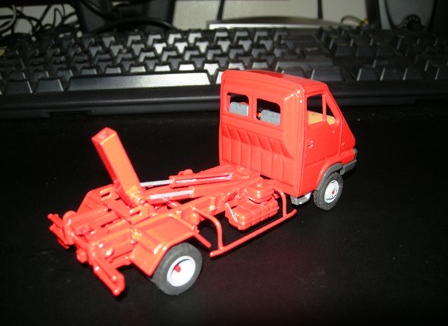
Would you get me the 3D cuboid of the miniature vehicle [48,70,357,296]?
[{"bbox_3d":[-0.002,-0.002,0.164,0.115,0.057,0.046,-20,28,-37],"label":"miniature vehicle"}]

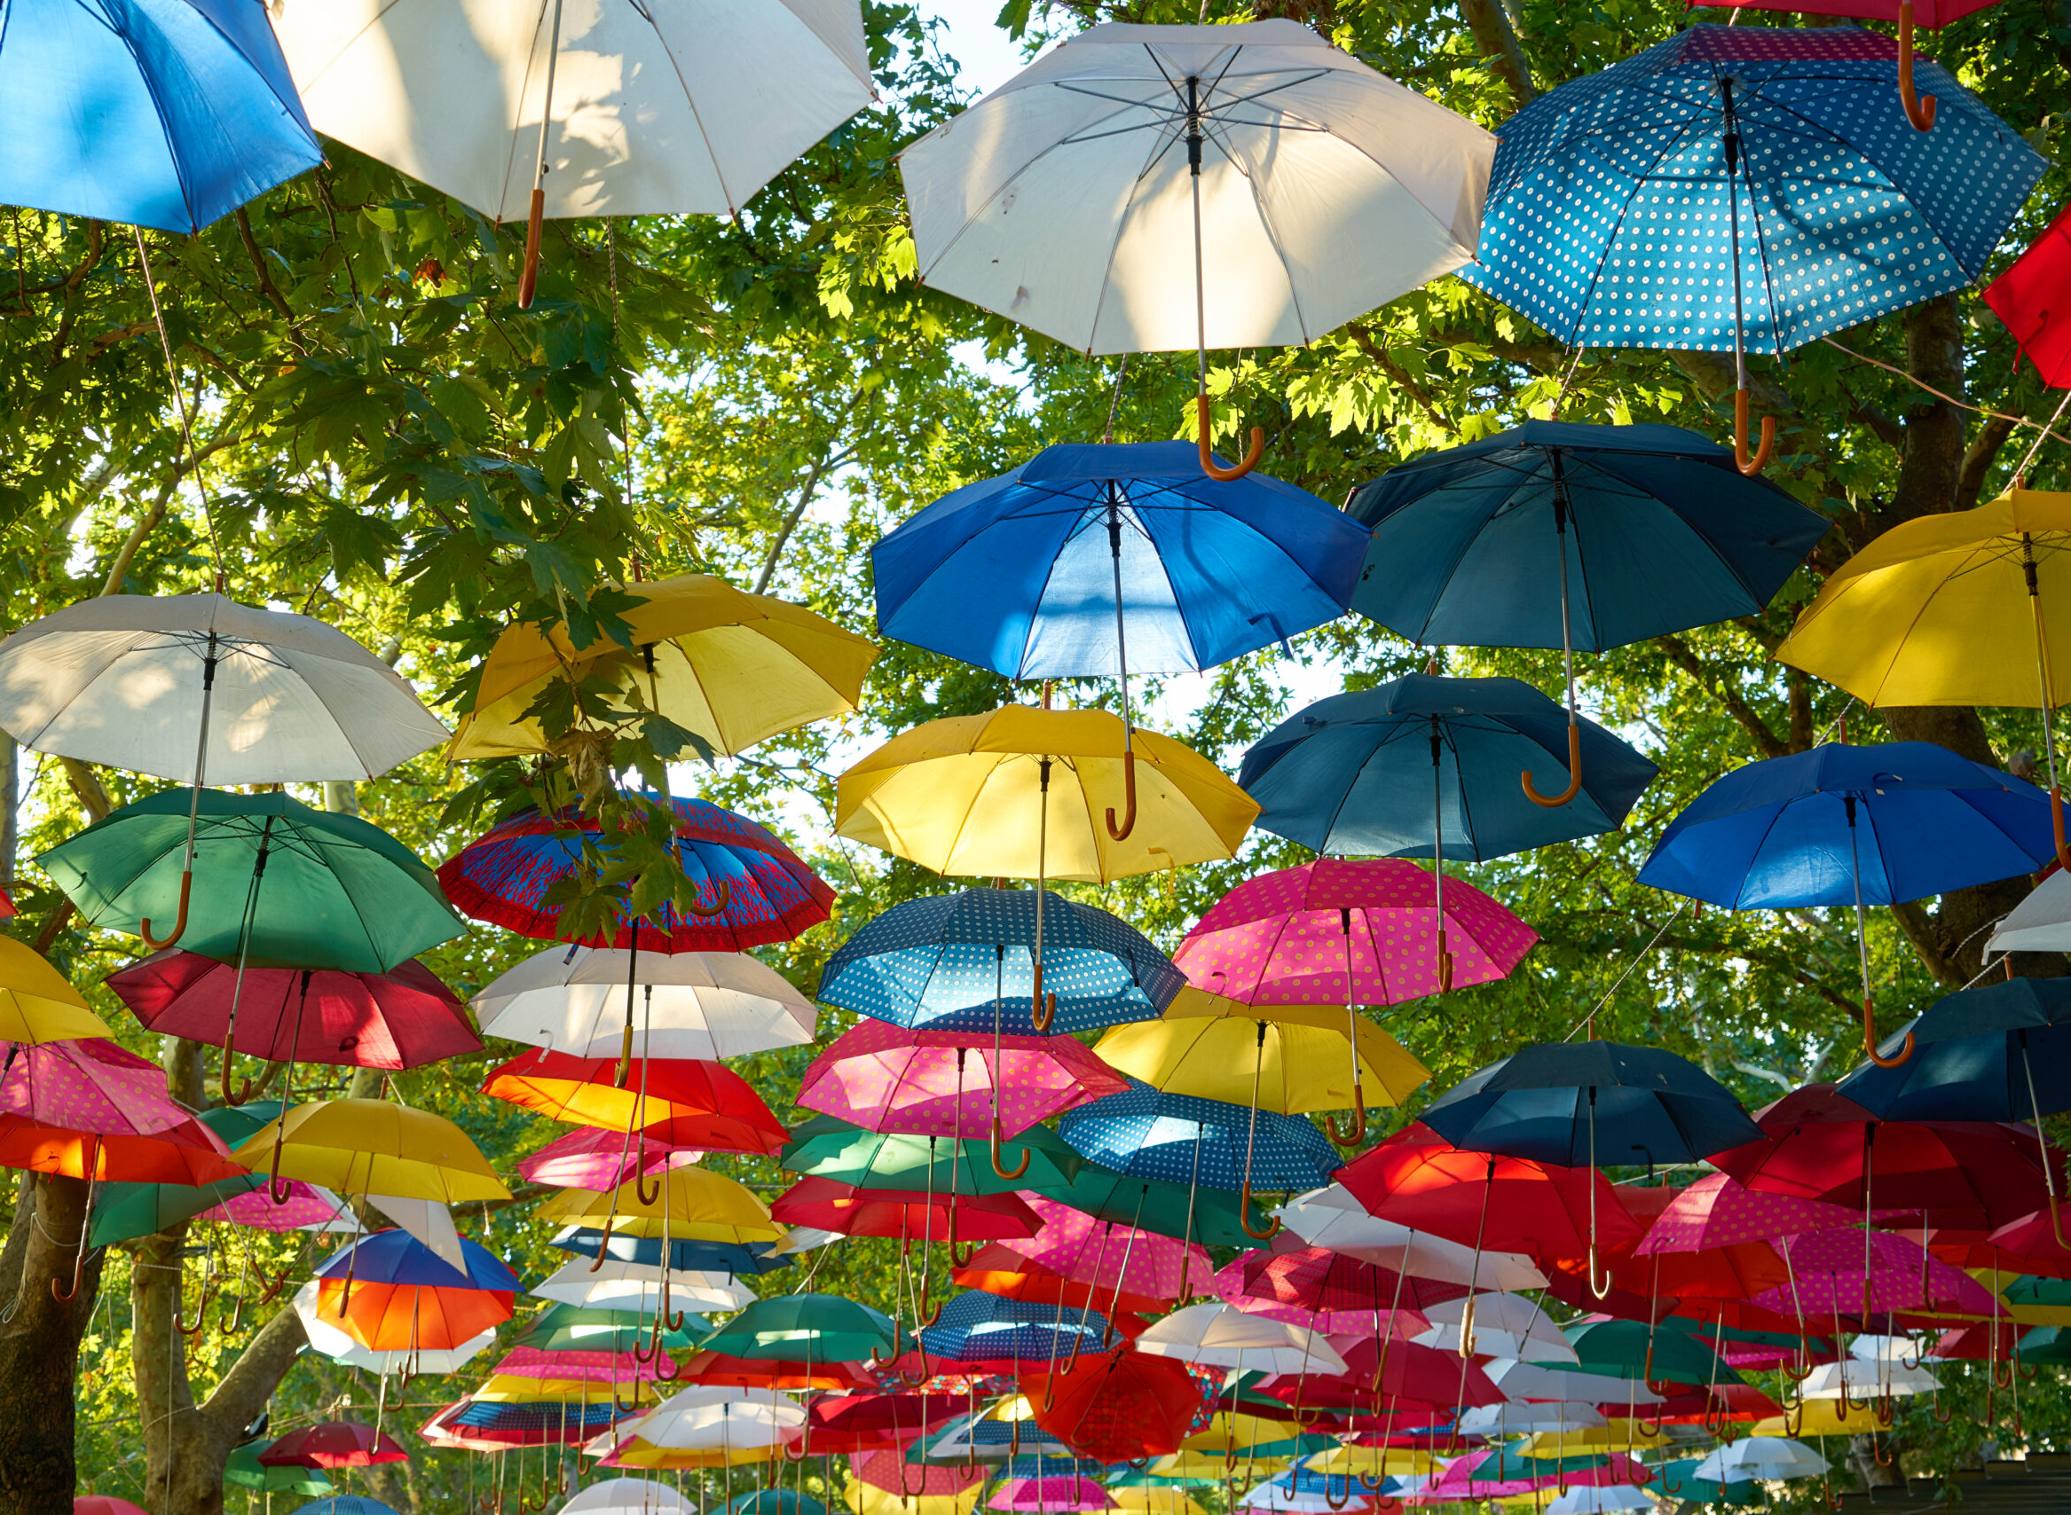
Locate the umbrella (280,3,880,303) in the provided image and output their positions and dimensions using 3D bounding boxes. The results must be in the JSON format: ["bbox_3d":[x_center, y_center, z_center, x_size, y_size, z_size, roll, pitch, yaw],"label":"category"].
[{"bbox_3d":[-0.732,-1.025,4.074,1.000,0.790,1.000,7,-26,-12],"label":"umbrella"}]

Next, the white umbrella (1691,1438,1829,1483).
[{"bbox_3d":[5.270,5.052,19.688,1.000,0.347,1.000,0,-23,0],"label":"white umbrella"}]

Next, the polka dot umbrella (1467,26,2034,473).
[{"bbox_3d":[1.197,-0.843,4.634,1.030,0.811,1.030,-3,-21,15],"label":"polka dot umbrella"}]

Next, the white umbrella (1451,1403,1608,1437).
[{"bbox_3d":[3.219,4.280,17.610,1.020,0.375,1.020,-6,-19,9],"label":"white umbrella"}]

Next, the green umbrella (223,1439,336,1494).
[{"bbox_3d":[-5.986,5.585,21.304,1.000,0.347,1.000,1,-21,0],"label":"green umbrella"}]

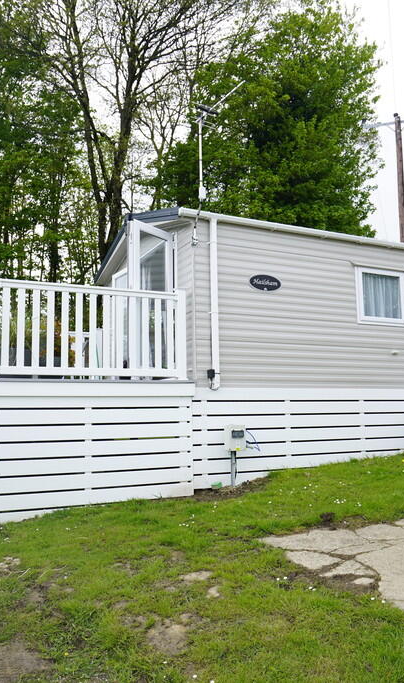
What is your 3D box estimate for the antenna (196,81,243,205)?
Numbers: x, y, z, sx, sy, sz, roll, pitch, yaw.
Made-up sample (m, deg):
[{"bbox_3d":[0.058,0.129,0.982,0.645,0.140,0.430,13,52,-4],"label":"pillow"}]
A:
[{"bbox_3d":[0.218,-2.397,6.917,0.360,1.220,1.050,4,-9,-33],"label":"antenna"}]

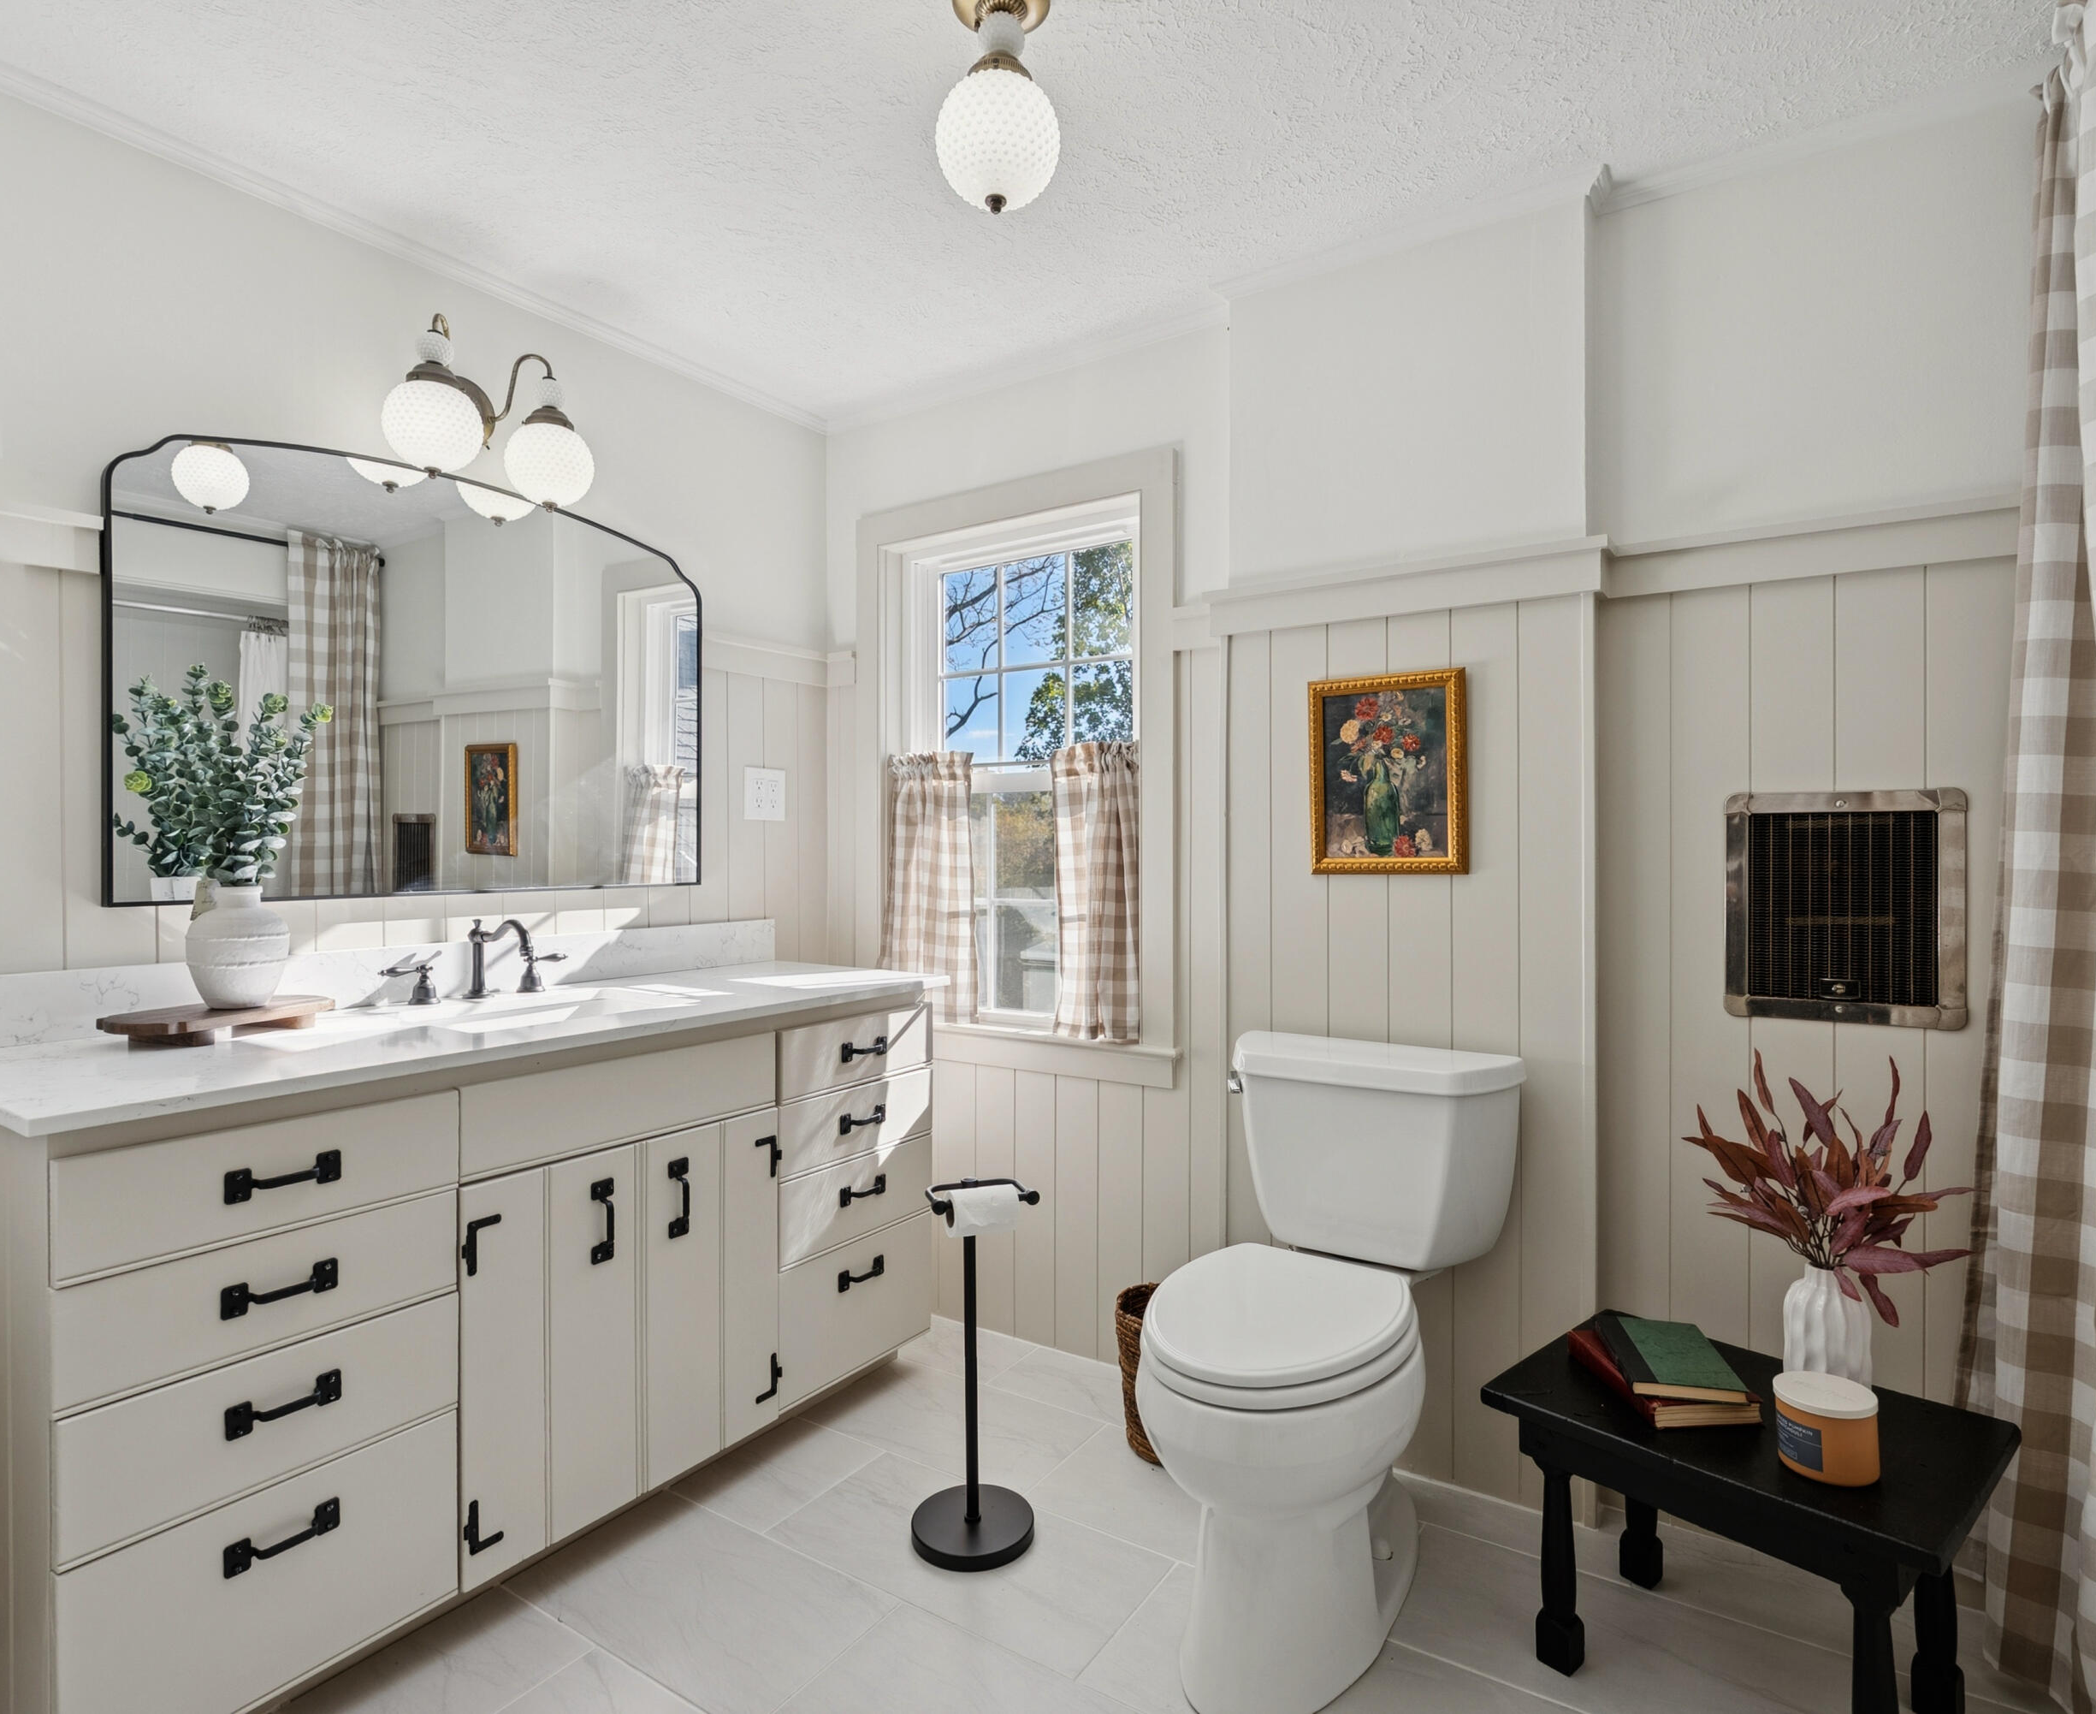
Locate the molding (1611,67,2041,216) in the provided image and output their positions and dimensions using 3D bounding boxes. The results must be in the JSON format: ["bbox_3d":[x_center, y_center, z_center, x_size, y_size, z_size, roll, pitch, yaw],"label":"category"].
[{"bbox_3d":[1.172,-1.090,1.758,0.599,0.030,0.030,0,0,32],"label":"molding"}]

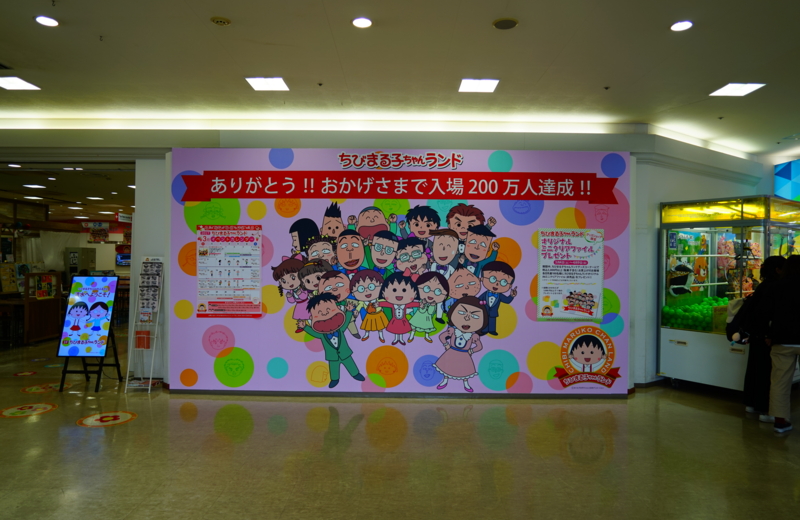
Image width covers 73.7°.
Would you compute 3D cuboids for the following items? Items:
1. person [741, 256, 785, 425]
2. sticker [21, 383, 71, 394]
[{"bbox_3d":[3.656,0.761,5.285,0.430,1.600,0.460,1,0,3],"label":"person"},{"bbox_3d":[-4.062,1.479,6.149,0.500,0.010,0.500,1,0,0],"label":"sticker"}]

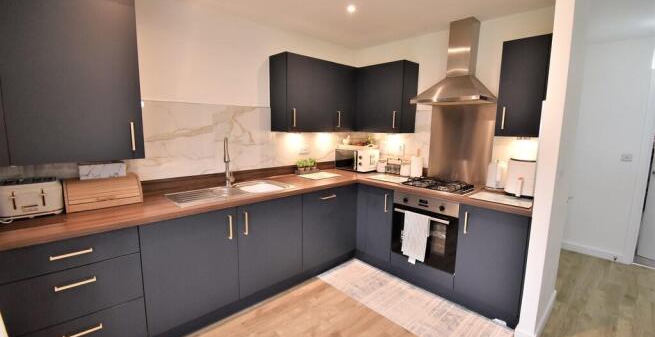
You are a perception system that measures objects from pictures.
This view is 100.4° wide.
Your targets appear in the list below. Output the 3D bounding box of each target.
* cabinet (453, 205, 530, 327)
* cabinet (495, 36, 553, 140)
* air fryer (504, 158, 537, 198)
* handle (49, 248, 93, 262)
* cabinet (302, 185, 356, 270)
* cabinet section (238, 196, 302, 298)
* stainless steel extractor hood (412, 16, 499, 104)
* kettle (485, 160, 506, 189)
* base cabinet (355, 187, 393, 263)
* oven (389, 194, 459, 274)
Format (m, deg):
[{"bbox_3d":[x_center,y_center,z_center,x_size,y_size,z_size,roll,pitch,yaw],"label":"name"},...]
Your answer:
[{"bbox_3d":[1.411,0.653,2.255,0.570,0.750,0.450,-7,11,-44],"label":"cabinet"},{"bbox_3d":[1.567,-0.605,2.134,0.320,0.710,0.310,-7,11,-44],"label":"cabinet"},{"bbox_3d":[1.590,0.070,2.204,0.285,0.305,0.255,-7,11,-44],"label":"air fryer"},{"bbox_3d":[-1.272,0.424,1.359,0.160,0.012,0.032,-7,11,-44],"label":"handle"},{"bbox_3d":[-0.159,0.521,2.900,0.720,0.713,0.570,-7,11,-44],"label":"cabinet"},{"bbox_3d":[-0.634,0.581,2.452,0.602,0.720,0.580,-7,10,-42],"label":"cabinet section"},{"bbox_3d":[1.148,-0.937,2.453,0.420,0.745,0.610,-7,11,-44],"label":"stainless steel extractor hood"},{"bbox_3d":[1.468,0.071,2.384,0.160,0.245,0.200,3,8,15],"label":"kettle"},{"bbox_3d":[0.678,0.522,2.995,0.570,0.713,0.445,-7,11,-44],"label":"base cabinet"},{"bbox_3d":[1.031,0.524,2.601,0.570,0.605,0.595,-7,11,-44],"label":"oven"}]

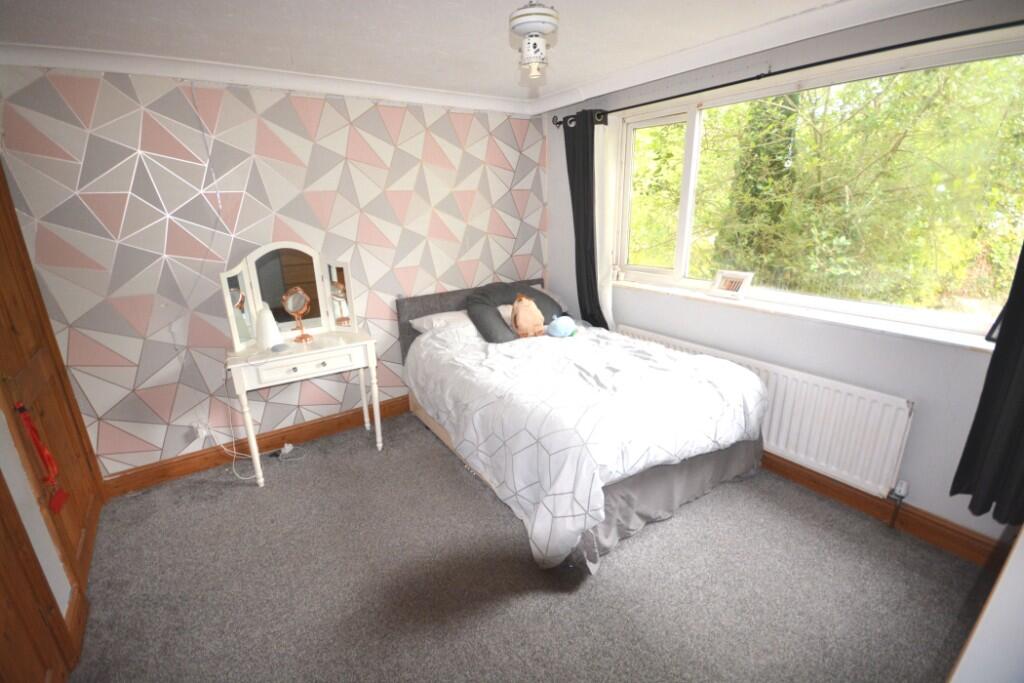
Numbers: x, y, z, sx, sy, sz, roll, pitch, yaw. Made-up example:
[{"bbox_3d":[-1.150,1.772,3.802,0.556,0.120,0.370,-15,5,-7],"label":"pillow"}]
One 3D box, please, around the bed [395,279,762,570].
[{"bbox_3d":[0.291,0.233,2.832,1.430,0.940,2.020,-13,21,-32],"label":"bed"}]

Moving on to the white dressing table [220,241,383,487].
[{"bbox_3d":[-1.285,0.101,2.649,0.800,1.385,0.380,-13,21,-32],"label":"white dressing table"}]

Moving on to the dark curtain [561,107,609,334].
[{"bbox_3d":[0.573,-0.819,3.365,0.140,1.770,0.400,-13,21,-32],"label":"dark curtain"}]

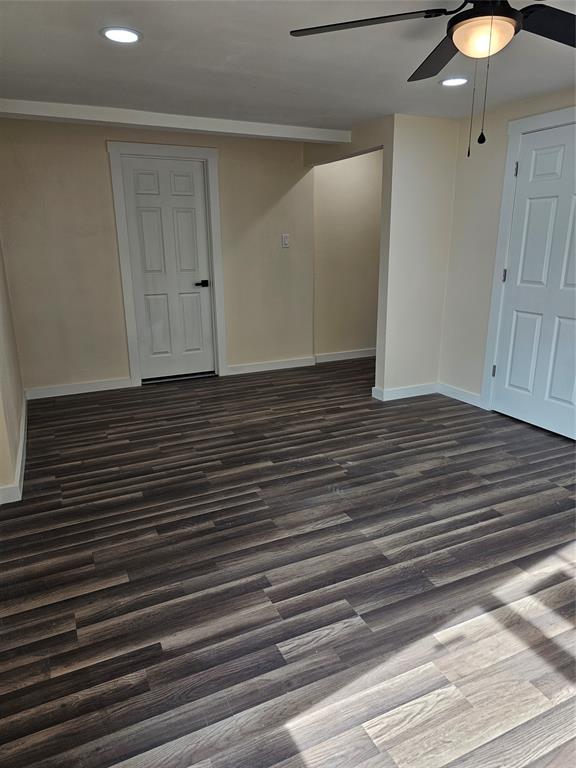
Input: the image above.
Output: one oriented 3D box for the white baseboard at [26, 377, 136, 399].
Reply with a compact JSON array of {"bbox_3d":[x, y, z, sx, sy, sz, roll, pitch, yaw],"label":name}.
[{"bbox_3d":[-1.934,0.038,4.757,0.921,0.104,0.018,-8,18,-24],"label":"white baseboard"}]

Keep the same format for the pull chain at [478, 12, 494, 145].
[{"bbox_3d":[0.599,-0.914,1.535,0.024,0.353,0.024,-8,18,-24],"label":"pull chain"}]

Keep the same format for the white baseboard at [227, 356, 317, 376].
[{"bbox_3d":[-0.169,-0.203,5.533,1.041,0.099,0.018,-8,18,-24],"label":"white baseboard"}]

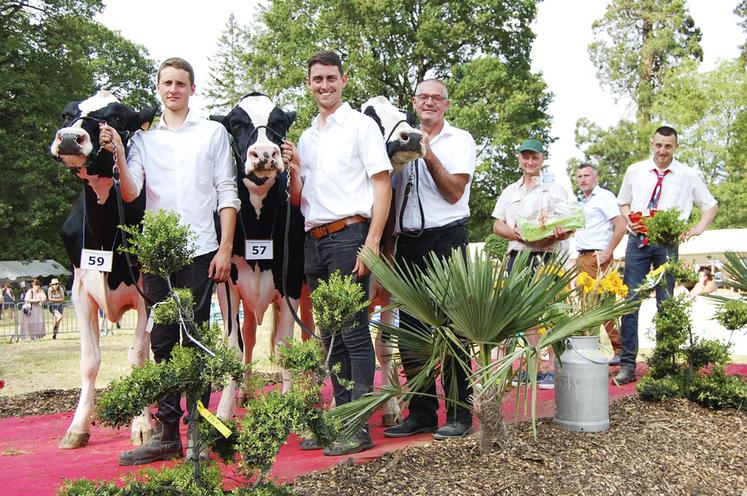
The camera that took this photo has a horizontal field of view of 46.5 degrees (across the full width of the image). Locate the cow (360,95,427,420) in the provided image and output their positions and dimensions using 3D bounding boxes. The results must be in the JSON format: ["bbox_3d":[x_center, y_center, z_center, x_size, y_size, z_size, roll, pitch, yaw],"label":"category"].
[{"bbox_3d":[-0.040,0.090,5.200,0.780,1.700,2.150,0,-1,-3],"label":"cow"}]

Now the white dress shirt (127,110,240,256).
[{"bbox_3d":[-0.840,-0.285,3.850,0.520,0.660,0.340,0,-1,-3],"label":"white dress shirt"}]

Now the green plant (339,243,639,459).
[{"bbox_3d":[0.520,0.470,4.050,1.350,0.920,1.150,0,-1,0],"label":"green plant"}]

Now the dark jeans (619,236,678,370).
[{"bbox_3d":[1.940,0.380,6.100,0.420,0.940,0.280,0,-1,22],"label":"dark jeans"}]

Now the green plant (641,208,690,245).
[{"bbox_3d":[1.770,-0.125,5.350,0.290,0.230,0.280,0,-1,0],"label":"green plant"}]

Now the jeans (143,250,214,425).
[{"bbox_3d":[-0.870,0.360,3.900,0.340,0.820,0.260,0,-1,-2],"label":"jeans"}]

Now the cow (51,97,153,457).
[{"bbox_3d":[-1.270,0.120,4.800,0.780,1.660,2.150,0,-1,-1],"label":"cow"}]

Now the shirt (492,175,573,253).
[{"bbox_3d":[1.100,-0.240,5.970,0.550,0.560,0.330,0,-1,7],"label":"shirt"}]

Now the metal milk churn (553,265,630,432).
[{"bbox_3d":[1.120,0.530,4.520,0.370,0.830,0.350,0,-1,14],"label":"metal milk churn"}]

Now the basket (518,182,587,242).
[{"bbox_3d":[1.170,-0.235,5.750,0.440,0.380,0.290,-9,-1,11],"label":"basket"}]

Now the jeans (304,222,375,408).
[{"bbox_3d":[-0.160,0.350,4.080,0.350,0.930,0.260,-1,-1,36],"label":"jeans"}]

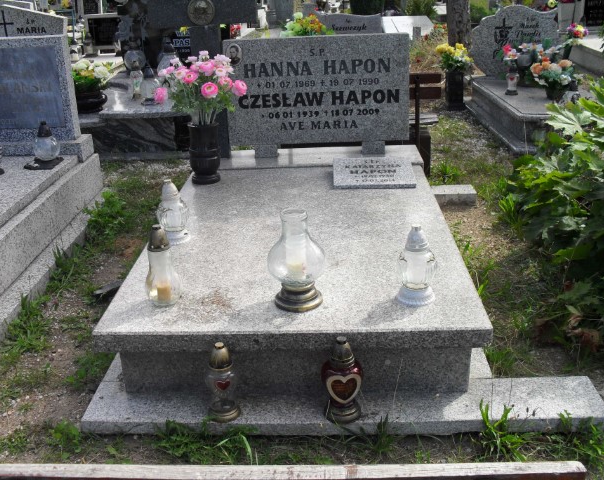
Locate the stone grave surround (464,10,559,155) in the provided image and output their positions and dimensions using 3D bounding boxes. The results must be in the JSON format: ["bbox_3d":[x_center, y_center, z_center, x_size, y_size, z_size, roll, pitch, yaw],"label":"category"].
[{"bbox_3d":[1.919,-1.379,5.187,0.880,0.850,1.850,-2,24,2],"label":"stone grave surround"}]

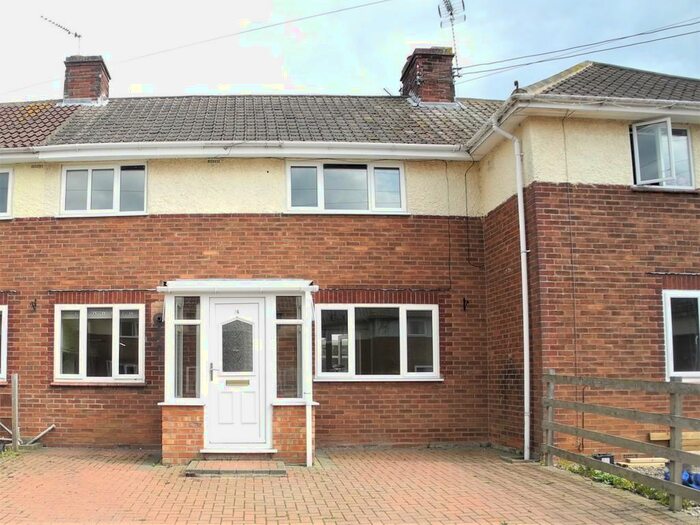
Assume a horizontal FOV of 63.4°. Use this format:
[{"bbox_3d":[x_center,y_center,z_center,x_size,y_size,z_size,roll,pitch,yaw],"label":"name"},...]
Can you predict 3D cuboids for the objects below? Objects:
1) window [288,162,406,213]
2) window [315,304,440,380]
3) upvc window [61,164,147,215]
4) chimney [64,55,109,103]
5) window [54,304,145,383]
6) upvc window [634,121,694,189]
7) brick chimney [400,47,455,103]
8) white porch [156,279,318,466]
[{"bbox_3d":[-0.051,-1.266,9.576,1.995,0.885,0.140,0,-8,-3],"label":"window"},{"bbox_3d":[0.457,1.305,9.248,2.028,1.235,0.140,0,-8,-3],"label":"window"},{"bbox_3d":[-4.050,-1.200,9.361,1.391,0.864,0.140,0,-8,-3],"label":"upvc window"},{"bbox_3d":[-5.746,-3.847,12.595,0.807,1.087,0.900,0,-8,-3],"label":"chimney"},{"bbox_3d":[-3.974,1.289,9.022,1.415,1.236,0.140,0,-8,-3],"label":"window"},{"bbox_3d":[4.344,-1.503,7.724,0.881,0.932,0.400,0,-8,-3],"label":"upvc window"},{"bbox_3d":[1.740,-3.858,12.442,0.870,1.234,1.080,0,-8,-3],"label":"brick chimney"},{"bbox_3d":[-1.525,1.450,8.282,2.165,2.577,1.630,0,-8,-3],"label":"white porch"}]

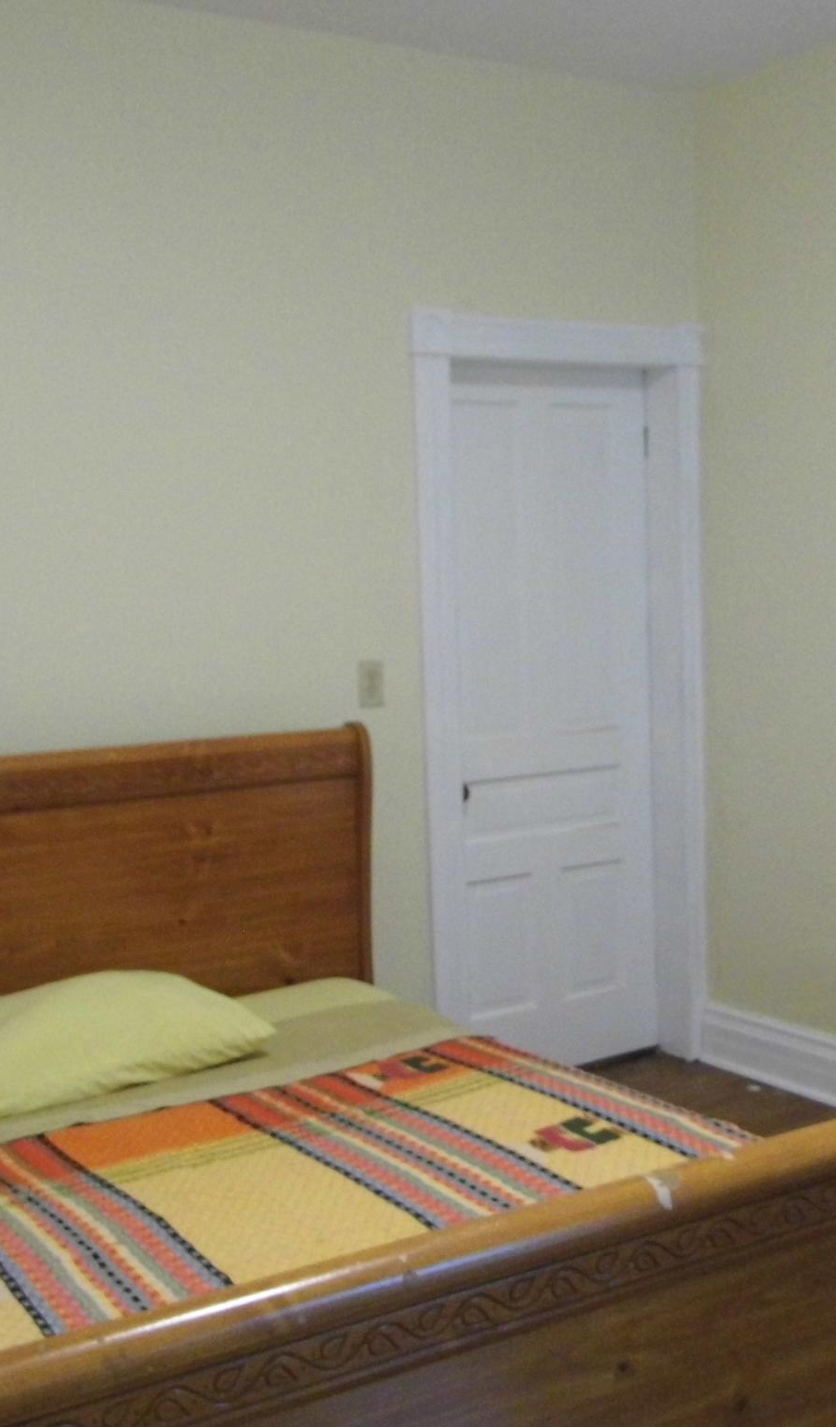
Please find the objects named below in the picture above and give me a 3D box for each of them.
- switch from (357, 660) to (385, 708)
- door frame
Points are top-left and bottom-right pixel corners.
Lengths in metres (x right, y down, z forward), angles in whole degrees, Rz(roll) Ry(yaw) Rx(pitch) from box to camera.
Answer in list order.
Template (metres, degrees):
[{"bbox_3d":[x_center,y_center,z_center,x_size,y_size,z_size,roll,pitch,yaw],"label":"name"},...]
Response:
[{"bbox_3d":[-0.115,-0.074,4.065,0.072,0.118,0.014,-5,6,-32],"label":"switch"},{"bbox_3d":[0.402,-0.005,4.464,0.988,2.137,0.140,-5,6,-32],"label":"door frame"}]

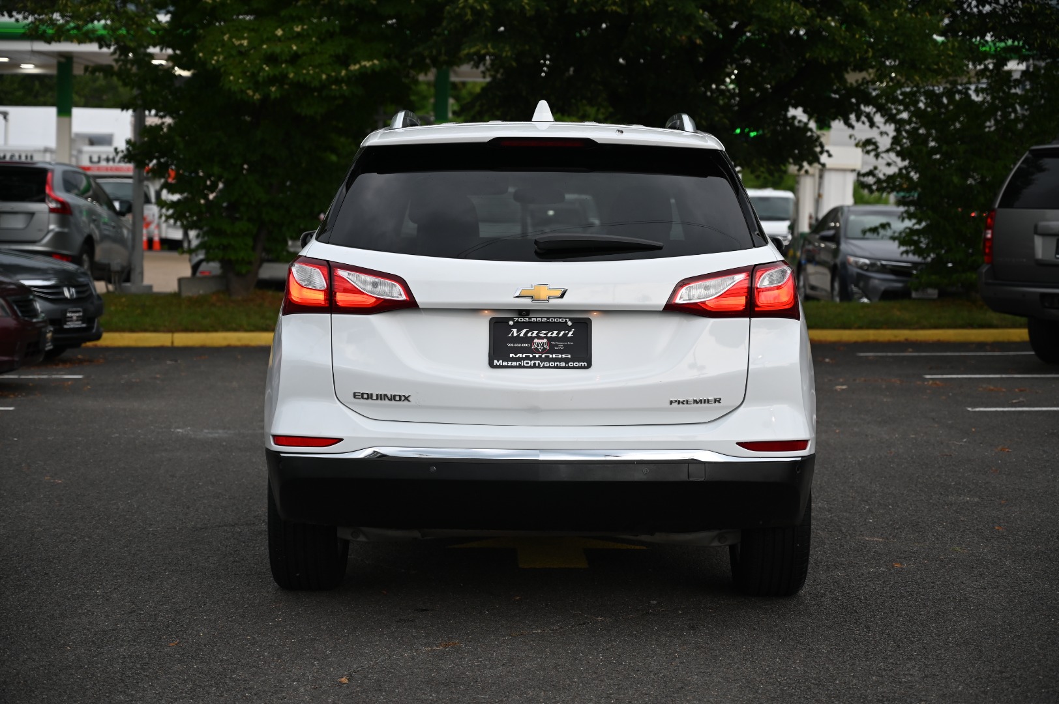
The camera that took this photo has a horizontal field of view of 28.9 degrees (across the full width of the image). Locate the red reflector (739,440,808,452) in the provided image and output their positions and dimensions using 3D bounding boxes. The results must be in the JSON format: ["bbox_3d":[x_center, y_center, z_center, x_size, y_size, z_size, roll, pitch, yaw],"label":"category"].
[{"bbox_3d":[0.741,0.289,6.270,0.240,0.037,0.085,-1,4,-17],"label":"red reflector"}]

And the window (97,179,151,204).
[{"bbox_3d":[-11.572,-4.489,57.837,1.550,0.700,0.350,1,-14,3],"label":"window"}]

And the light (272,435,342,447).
[{"bbox_3d":[-0.675,0.273,6.270,0.240,0.037,0.085,2,4,17],"label":"light"}]

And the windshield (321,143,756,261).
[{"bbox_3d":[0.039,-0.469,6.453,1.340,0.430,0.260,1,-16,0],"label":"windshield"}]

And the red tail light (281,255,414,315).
[{"bbox_3d":[-0.550,-0.204,6.347,0.450,0.185,0.280,1,4,7],"label":"red tail light"}]

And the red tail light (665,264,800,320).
[{"bbox_3d":[0.624,-0.191,6.347,0.450,0.185,0.280,0,4,-7],"label":"red tail light"}]

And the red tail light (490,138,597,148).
[{"bbox_3d":[0.043,-0.656,6.470,0.325,0.032,0.050,1,4,0],"label":"red tail light"}]

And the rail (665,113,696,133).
[{"bbox_3d":[0.539,-0.814,7.681,0.075,0.095,1.620,1,4,0],"label":"rail"}]

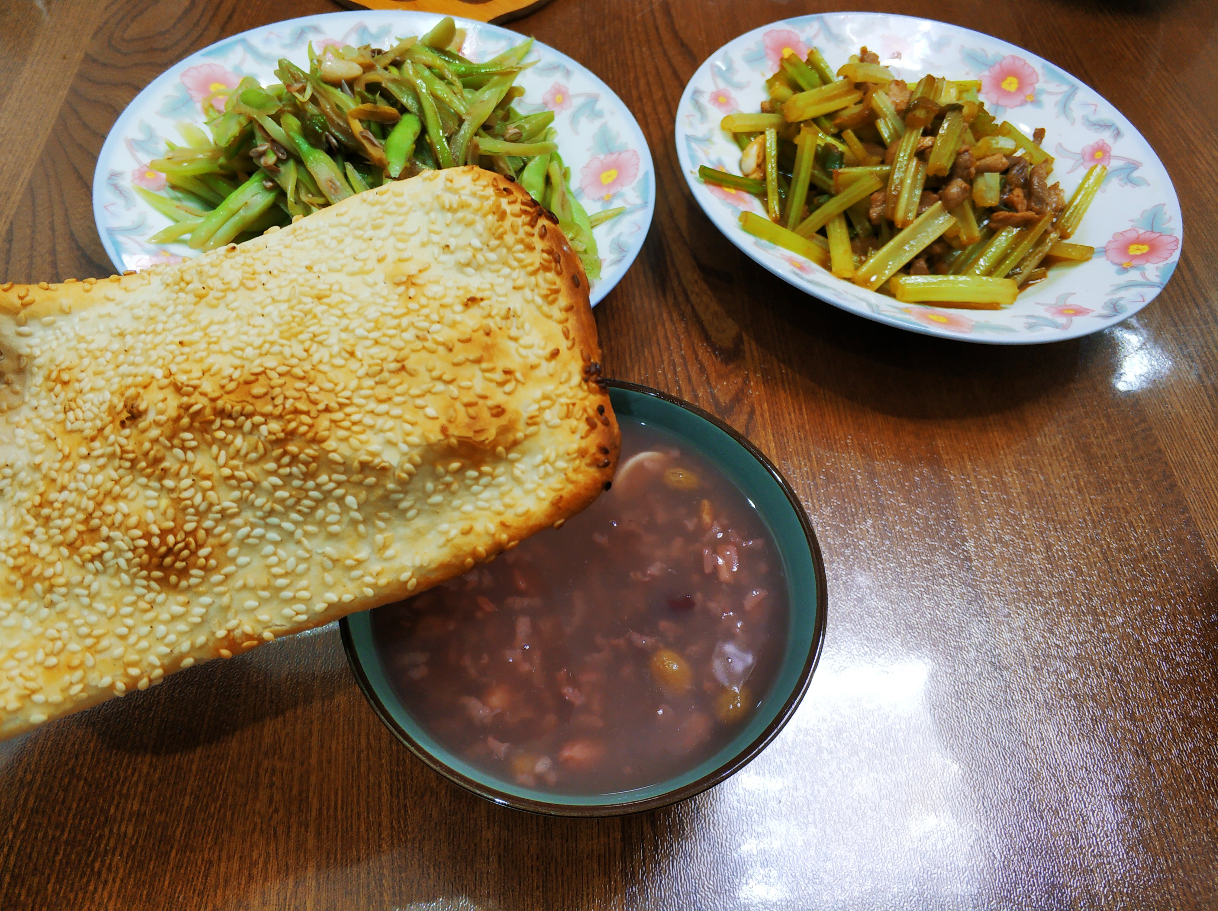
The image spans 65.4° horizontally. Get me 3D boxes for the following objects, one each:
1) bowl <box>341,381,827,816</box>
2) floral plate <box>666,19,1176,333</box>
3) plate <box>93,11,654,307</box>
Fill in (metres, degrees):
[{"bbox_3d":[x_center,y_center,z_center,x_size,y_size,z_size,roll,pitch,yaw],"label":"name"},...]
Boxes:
[{"bbox_3d":[-0.009,0.046,0.273,0.125,0.064,0.125,0,56,-7],"label":"bowl"},{"bbox_3d":[0.135,-0.120,0.422,0.217,0.035,0.217,0,56,-7],"label":"floral plate"},{"bbox_3d":[-0.089,-0.106,0.390,0.214,0.035,0.214,0,56,-7],"label":"plate"}]

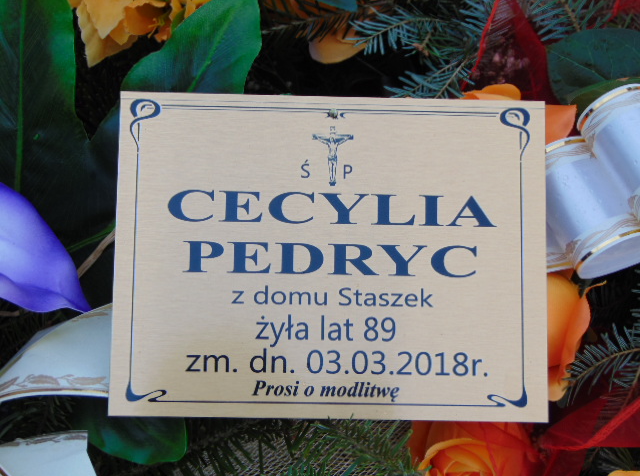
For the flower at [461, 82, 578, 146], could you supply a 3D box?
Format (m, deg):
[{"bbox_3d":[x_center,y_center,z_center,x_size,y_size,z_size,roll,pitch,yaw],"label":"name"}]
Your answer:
[{"bbox_3d":[0.117,-0.064,0.770,0.070,0.050,0.062,0,55,0],"label":"flower"}]

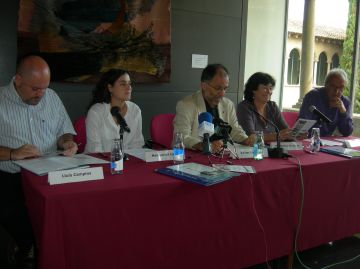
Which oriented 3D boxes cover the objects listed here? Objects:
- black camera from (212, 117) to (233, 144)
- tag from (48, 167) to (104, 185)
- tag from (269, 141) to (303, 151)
[{"bbox_3d":[0.240,-0.017,2.113,0.110,0.120,0.130,0,6,-7],"label":"black camera"},{"bbox_3d":[-0.506,0.194,1.839,0.259,0.066,0.060,-3,10,-29],"label":"tag"},{"bbox_3d":[0.851,0.092,3.023,0.285,0.072,0.060,-2,9,-20],"label":"tag"}]

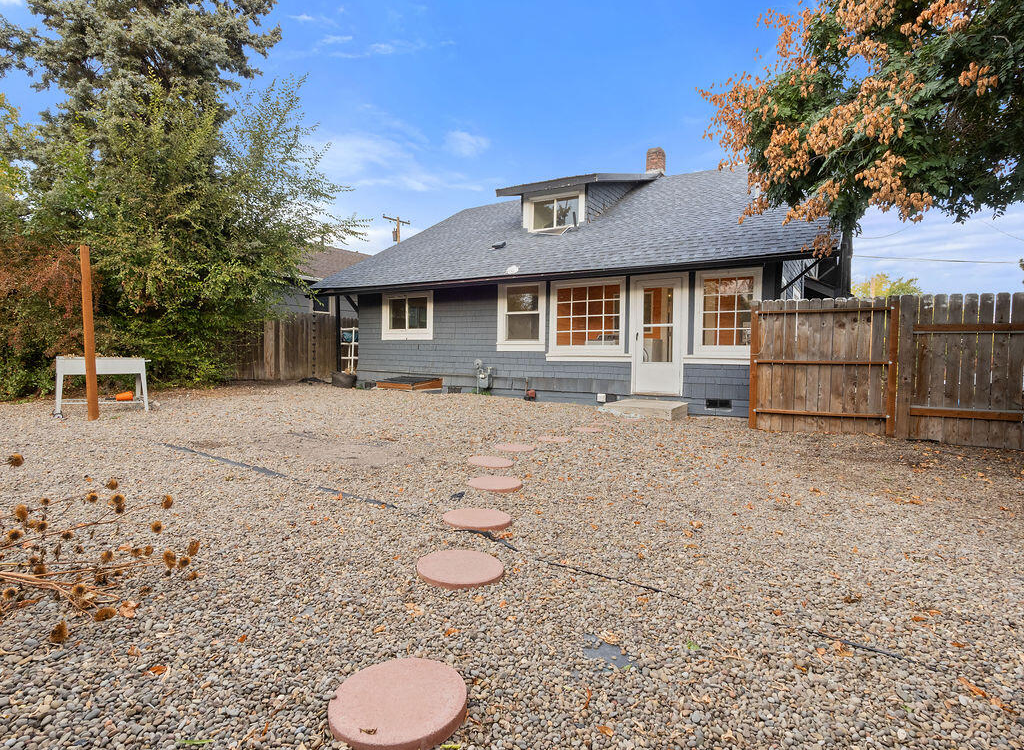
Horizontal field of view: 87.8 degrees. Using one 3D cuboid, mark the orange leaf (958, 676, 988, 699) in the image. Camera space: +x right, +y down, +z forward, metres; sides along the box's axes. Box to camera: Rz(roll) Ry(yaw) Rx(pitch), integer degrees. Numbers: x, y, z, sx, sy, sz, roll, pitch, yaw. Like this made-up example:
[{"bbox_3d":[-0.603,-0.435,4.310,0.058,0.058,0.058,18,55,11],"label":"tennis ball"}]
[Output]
[{"bbox_3d":[1.623,1.093,1.880,0.035,0.020,0.099,0,4,-5],"label":"orange leaf"}]

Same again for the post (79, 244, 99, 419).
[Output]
[{"bbox_3d":[-6.127,-0.594,7.724,0.100,2.521,0.100,2,4,30],"label":"post"}]

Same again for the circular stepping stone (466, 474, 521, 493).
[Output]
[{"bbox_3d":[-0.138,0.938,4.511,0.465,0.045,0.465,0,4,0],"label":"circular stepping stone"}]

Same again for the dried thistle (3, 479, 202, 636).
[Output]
[{"bbox_3d":[-2.200,0.852,2.750,1.050,0.360,1.150,-3,5,-38],"label":"dried thistle"}]

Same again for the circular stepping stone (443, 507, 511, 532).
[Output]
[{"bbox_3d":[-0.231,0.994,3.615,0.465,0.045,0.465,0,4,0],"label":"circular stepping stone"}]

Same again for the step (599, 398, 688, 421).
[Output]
[{"bbox_3d":[2.321,0.592,9.237,1.130,0.185,1.000,2,4,30],"label":"step"}]

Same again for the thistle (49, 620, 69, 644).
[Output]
[{"bbox_3d":[-1.813,1.030,2.132,0.065,0.065,0.065,3,4,37],"label":"thistle"}]

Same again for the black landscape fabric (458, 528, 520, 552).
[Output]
[{"bbox_3d":[-0.129,1.005,3.271,0.537,0.030,0.111,3,5,40],"label":"black landscape fabric"}]

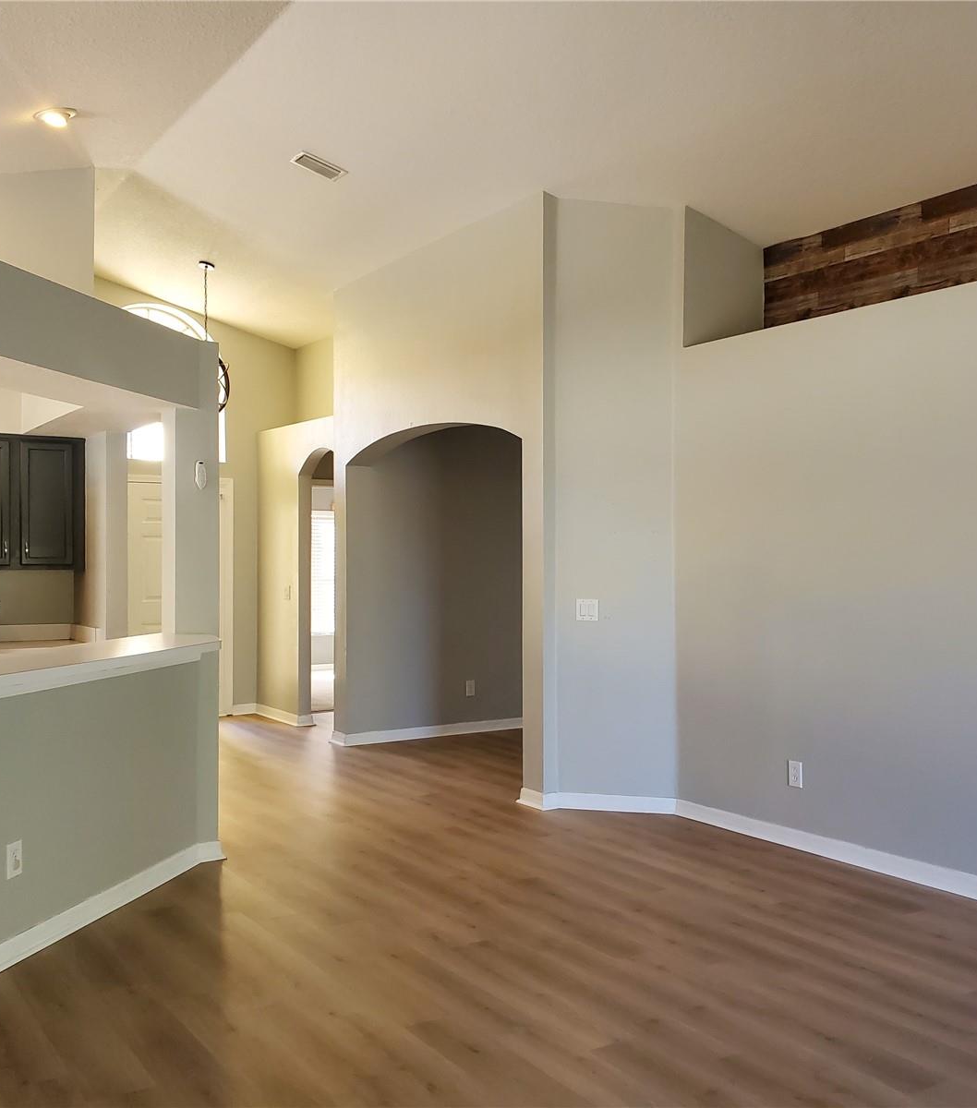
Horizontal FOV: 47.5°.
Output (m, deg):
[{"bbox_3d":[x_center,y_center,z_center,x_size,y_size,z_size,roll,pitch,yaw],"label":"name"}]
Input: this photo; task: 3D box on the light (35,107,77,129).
[{"bbox_3d":[-2.279,-2.293,5.859,0.210,0.060,0.210,-16,9,-32],"label":"light"}]

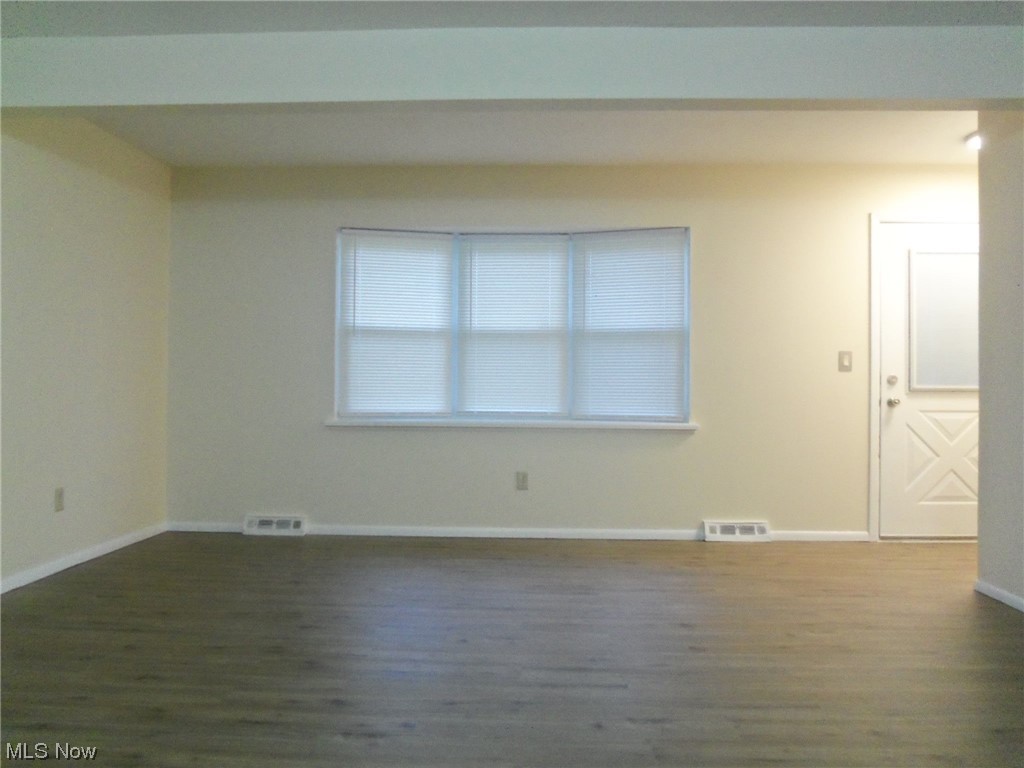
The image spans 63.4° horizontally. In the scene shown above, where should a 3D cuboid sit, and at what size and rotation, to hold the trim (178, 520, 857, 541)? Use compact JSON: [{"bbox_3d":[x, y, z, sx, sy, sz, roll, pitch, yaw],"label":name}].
[{"bbox_3d":[-0.004,0.963,5.367,4.559,0.064,0.018,0,0,3],"label":"trim"}]

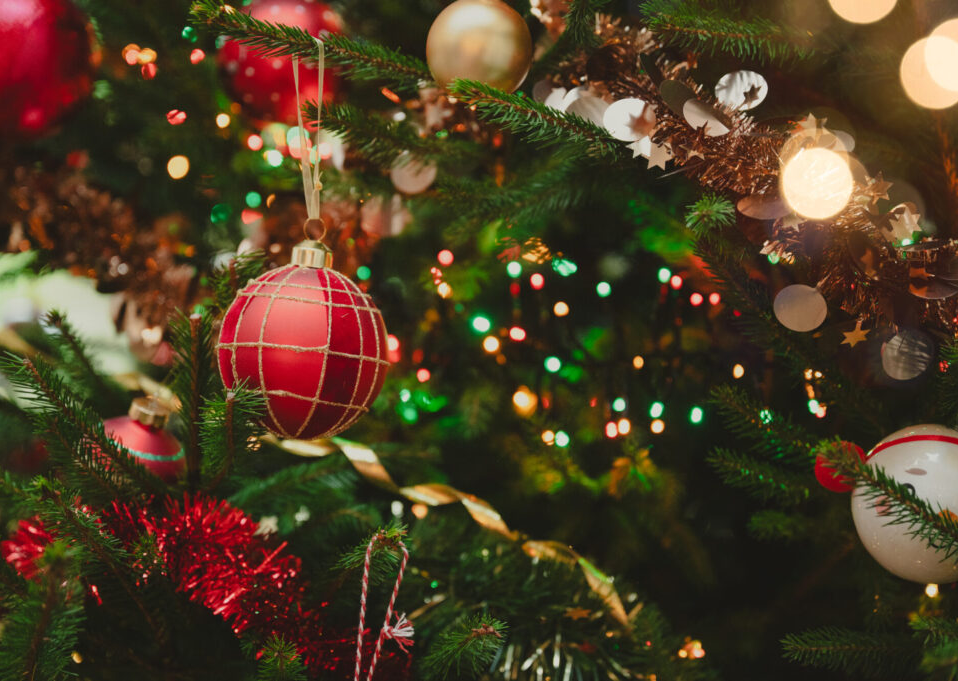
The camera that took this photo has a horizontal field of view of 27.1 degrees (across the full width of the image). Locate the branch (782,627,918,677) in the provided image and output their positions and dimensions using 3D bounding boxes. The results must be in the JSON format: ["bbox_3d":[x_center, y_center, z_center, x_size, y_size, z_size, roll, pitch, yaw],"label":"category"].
[{"bbox_3d":[0.196,0.164,1.050,0.074,0.031,0.034,6,-2,-17],"label":"branch"}]

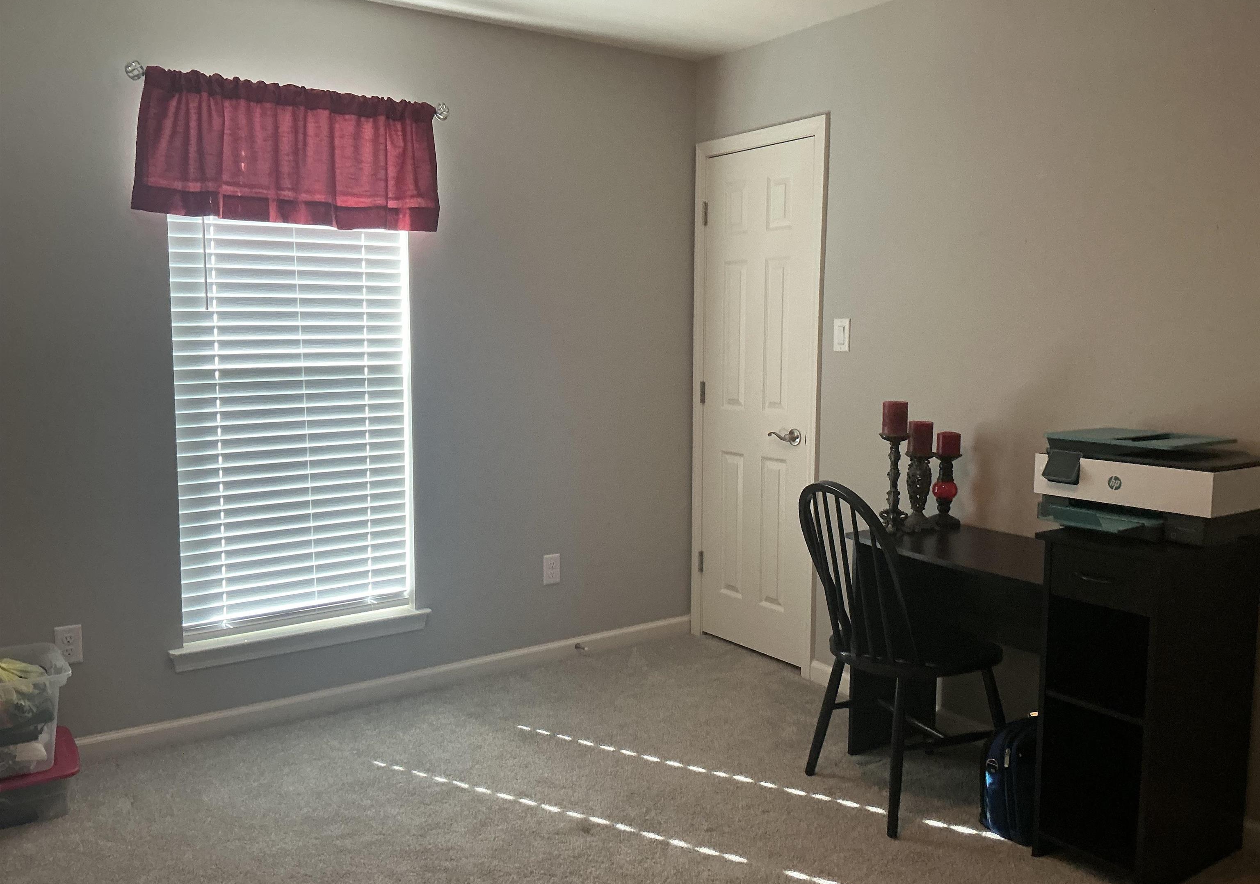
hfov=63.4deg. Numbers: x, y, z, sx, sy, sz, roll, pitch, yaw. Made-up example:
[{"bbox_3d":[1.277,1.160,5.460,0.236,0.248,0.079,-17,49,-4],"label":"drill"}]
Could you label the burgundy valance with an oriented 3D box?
[{"bbox_3d":[-1.072,-0.923,3.274,0.985,0.430,0.085,-5,8,-35],"label":"burgundy valance"}]

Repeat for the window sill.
[{"bbox_3d":[-1.125,0.680,3.551,0.893,0.068,0.110,-5,8,-35],"label":"window sill"}]

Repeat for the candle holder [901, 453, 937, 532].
[{"bbox_3d":[0.913,0.157,3.221,0.105,0.243,0.105,-5,8,-35],"label":"candle holder"}]

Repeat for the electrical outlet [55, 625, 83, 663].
[{"bbox_3d":[-1.714,0.621,3.115,0.072,0.116,0.009,-5,8,-35],"label":"electrical outlet"}]

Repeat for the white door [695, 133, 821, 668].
[{"bbox_3d":[0.505,-0.153,4.109,0.050,2.050,0.660,-5,8,-35],"label":"white door"}]

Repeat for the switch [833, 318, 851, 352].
[{"bbox_3d":[0.761,-0.386,3.682,0.010,0.116,0.074,-5,8,-35],"label":"switch"}]

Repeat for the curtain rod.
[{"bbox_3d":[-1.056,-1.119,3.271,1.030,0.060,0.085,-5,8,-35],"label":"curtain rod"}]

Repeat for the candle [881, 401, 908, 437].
[{"bbox_3d":[0.824,-0.072,3.166,0.078,0.101,0.078,-5,8,-35],"label":"candle"}]

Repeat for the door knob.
[{"bbox_3d":[0.593,-0.019,3.923,0.060,0.066,0.133,-5,8,-35],"label":"door knob"}]

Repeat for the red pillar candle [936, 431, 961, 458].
[{"bbox_3d":[1.021,0.008,3.265,0.076,0.073,0.076,-5,8,-35],"label":"red pillar candle"}]

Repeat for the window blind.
[{"bbox_3d":[-1.148,-0.213,3.488,0.790,1.650,0.055,-5,8,-35],"label":"window blind"}]

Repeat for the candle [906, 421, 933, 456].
[{"bbox_3d":[0.914,-0.012,3.201,0.079,0.100,0.079,-5,8,-35],"label":"candle"}]

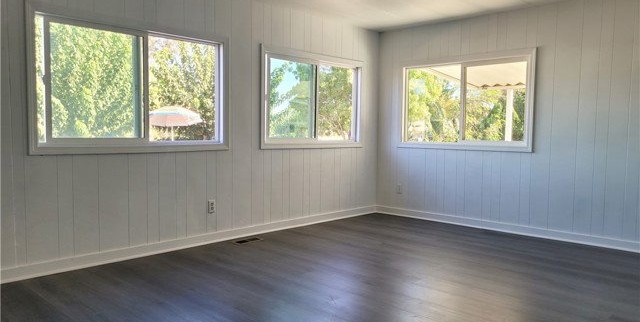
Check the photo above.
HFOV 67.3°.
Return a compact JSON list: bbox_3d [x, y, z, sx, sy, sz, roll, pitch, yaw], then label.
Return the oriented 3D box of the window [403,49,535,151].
[{"bbox_3d":[1.562,-0.637,5.324,1.588,1.017,0.100,4,5,43],"label":"window"}]

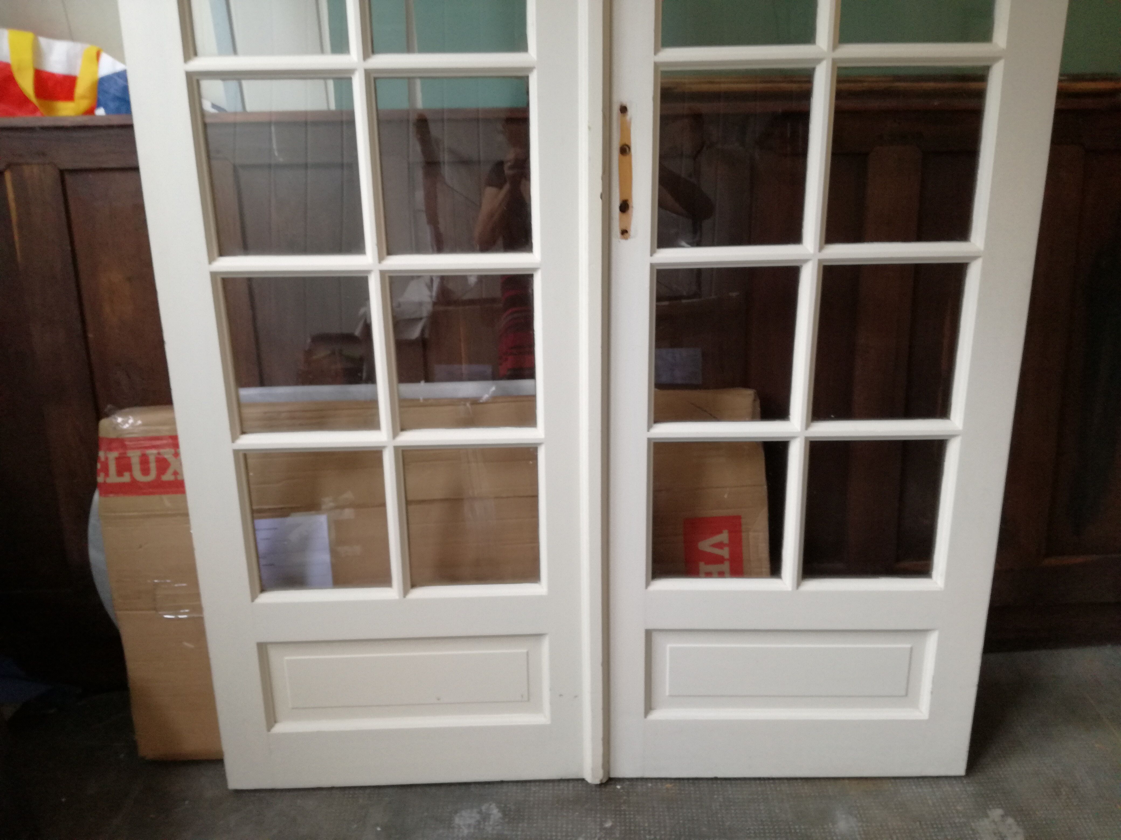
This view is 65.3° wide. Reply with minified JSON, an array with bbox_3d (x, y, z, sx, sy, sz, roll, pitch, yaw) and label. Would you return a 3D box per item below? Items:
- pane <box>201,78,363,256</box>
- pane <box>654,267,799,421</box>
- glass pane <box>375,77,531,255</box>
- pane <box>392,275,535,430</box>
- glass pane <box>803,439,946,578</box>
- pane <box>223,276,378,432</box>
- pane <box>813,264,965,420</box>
[{"bbox_3d":[-0.407,-0.369,1.291,0.221,0.250,0.010,-1,17,-1],"label":"pane"},{"bbox_3d":[0.262,-0.116,1.383,0.221,0.250,0.010,0,17,2],"label":"pane"},{"bbox_3d":[-0.153,-0.374,1.295,0.221,0.250,0.010,-1,17,-1],"label":"glass pane"},{"bbox_3d":[-0.150,-0.104,1.378,0.221,0.250,0.010,-1,17,-1],"label":"pane"},{"bbox_3d":[0.520,0.152,1.456,0.221,0.250,0.010,0,17,2],"label":"glass pane"},{"bbox_3d":[-0.403,-0.099,1.374,0.221,0.250,0.010,-1,17,-1],"label":"pane"},{"bbox_3d":[0.515,-0.118,1.376,0.221,0.250,0.010,0,17,2],"label":"pane"}]

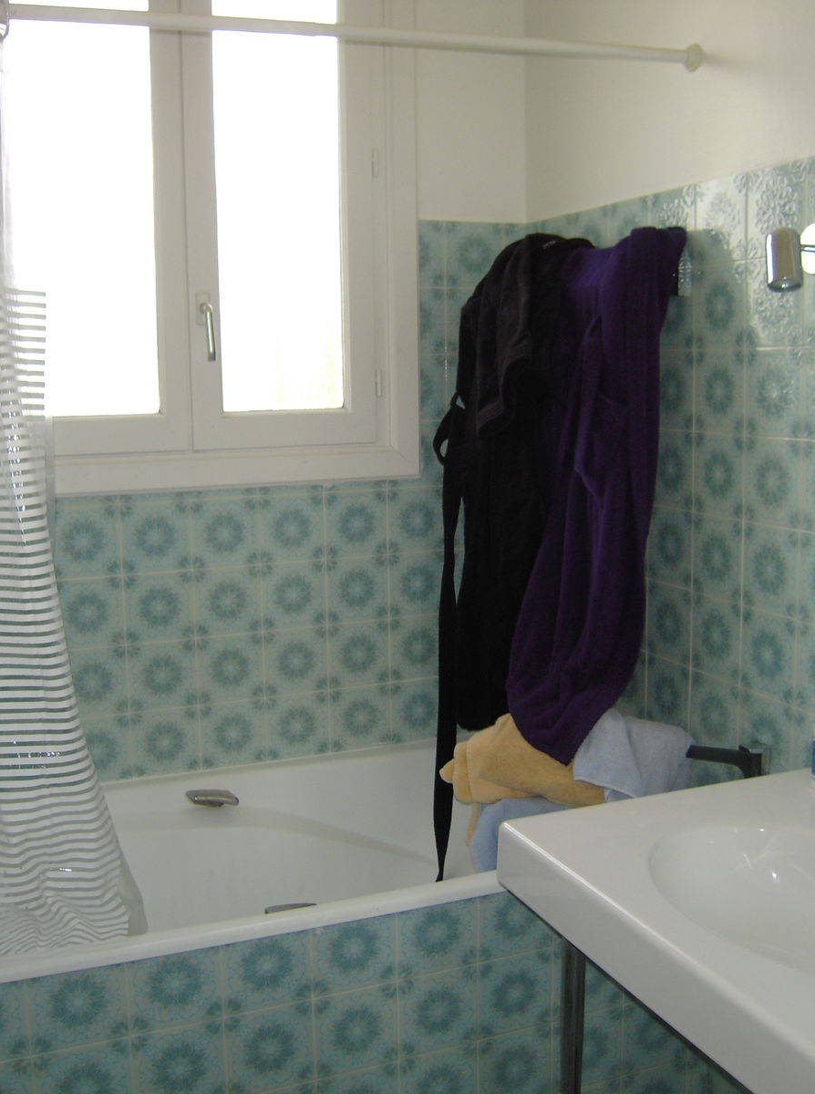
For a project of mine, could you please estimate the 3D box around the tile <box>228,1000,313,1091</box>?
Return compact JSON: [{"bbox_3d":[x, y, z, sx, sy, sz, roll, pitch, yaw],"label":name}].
[{"bbox_3d":[-0.225,0.822,1.934,0.150,0.150,0.010,-4,9,-21],"label":"tile"}]

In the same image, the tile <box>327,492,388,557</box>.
[{"bbox_3d":[-0.118,-0.052,2.688,0.150,0.150,0.010,-4,9,-21],"label":"tile"}]

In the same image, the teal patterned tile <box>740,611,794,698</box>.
[{"bbox_3d":[0.641,0.187,2.091,0.010,0.150,0.150,-4,9,-21],"label":"teal patterned tile"}]

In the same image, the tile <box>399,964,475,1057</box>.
[{"bbox_3d":[0.053,0.805,2.051,0.150,0.150,0.010,-4,9,-21],"label":"tile"}]

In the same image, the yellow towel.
[{"bbox_3d":[0.204,0.375,2.080,0.275,0.130,0.150,1,9,16],"label":"yellow towel"}]

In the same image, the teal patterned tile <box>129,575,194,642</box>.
[{"bbox_3d":[-0.537,0.130,2.550,0.150,0.150,0.010,-4,9,-21],"label":"teal patterned tile"}]

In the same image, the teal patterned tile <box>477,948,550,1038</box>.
[{"bbox_3d":[0.193,0.809,2.136,0.149,0.151,0.010,-4,9,-21],"label":"teal patterned tile"}]

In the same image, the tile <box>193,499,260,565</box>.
[{"bbox_3d":[-0.400,-0.032,2.595,0.149,0.151,0.010,-4,9,-21],"label":"tile"}]

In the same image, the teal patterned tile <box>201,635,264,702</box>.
[{"bbox_3d":[-0.390,0.269,2.613,0.148,0.148,0.010,-4,9,-21],"label":"teal patterned tile"}]

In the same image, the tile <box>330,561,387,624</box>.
[{"bbox_3d":[-0.113,0.098,2.683,0.150,0.150,0.010,-4,9,-21],"label":"tile"}]

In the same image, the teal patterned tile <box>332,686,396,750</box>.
[{"bbox_3d":[-0.111,0.401,2.770,0.149,0.148,0.010,-4,9,-21],"label":"teal patterned tile"}]

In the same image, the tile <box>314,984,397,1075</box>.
[{"bbox_3d":[-0.087,0.816,1.996,0.150,0.150,0.010,-4,9,-21],"label":"tile"}]

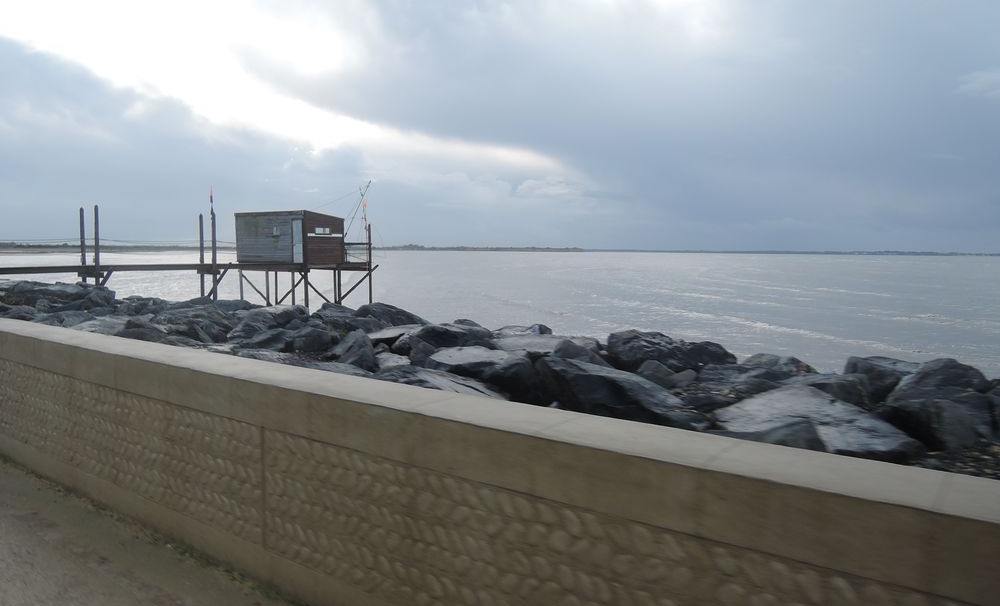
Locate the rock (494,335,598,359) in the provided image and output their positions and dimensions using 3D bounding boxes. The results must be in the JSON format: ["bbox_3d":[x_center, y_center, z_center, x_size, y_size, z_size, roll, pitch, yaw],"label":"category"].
[{"bbox_3d":[0.590,0.565,8.800,1.100,0.320,1.000,4,5,38],"label":"rock"}]

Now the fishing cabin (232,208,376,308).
[{"bbox_3d":[-9.430,-2.048,33.557,5.200,4.450,4.100,4,5,38],"label":"fishing cabin"}]

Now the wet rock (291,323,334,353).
[{"bbox_3d":[-2.567,0.491,9.501,0.572,0.421,0.515,-1,4,-15],"label":"wet rock"}]

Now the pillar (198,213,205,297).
[{"bbox_3d":[-11.883,-1.891,27.600,0.160,3.450,0.160,4,5,38],"label":"pillar"}]

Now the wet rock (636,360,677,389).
[{"bbox_3d":[1.692,0.780,7.500,0.413,0.318,0.351,2,4,13],"label":"wet rock"}]

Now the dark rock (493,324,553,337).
[{"bbox_3d":[0.334,0.453,10.300,0.850,0.300,0.700,4,5,38],"label":"dark rock"}]

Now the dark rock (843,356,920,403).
[{"bbox_3d":[4.104,0.838,7.400,0.800,0.480,0.750,4,5,38],"label":"dark rock"}]

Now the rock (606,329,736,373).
[{"bbox_3d":[2.395,0.726,9.703,1.665,0.714,1.166,3,5,25],"label":"rock"}]

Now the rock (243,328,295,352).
[{"bbox_3d":[-3.168,0.536,9.501,0.665,0.348,0.532,-1,5,-19],"label":"rock"}]

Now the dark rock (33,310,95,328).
[{"bbox_3d":[-7.419,0.337,11.804,0.877,0.421,0.702,-2,5,-32],"label":"dark rock"}]

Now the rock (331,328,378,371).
[{"bbox_3d":[-1.796,0.582,8.500,0.500,0.500,0.500,4,5,38],"label":"rock"}]

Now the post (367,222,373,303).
[{"bbox_3d":[-6.217,-1.714,33.157,0.150,4.200,0.150,0,4,-11],"label":"post"}]

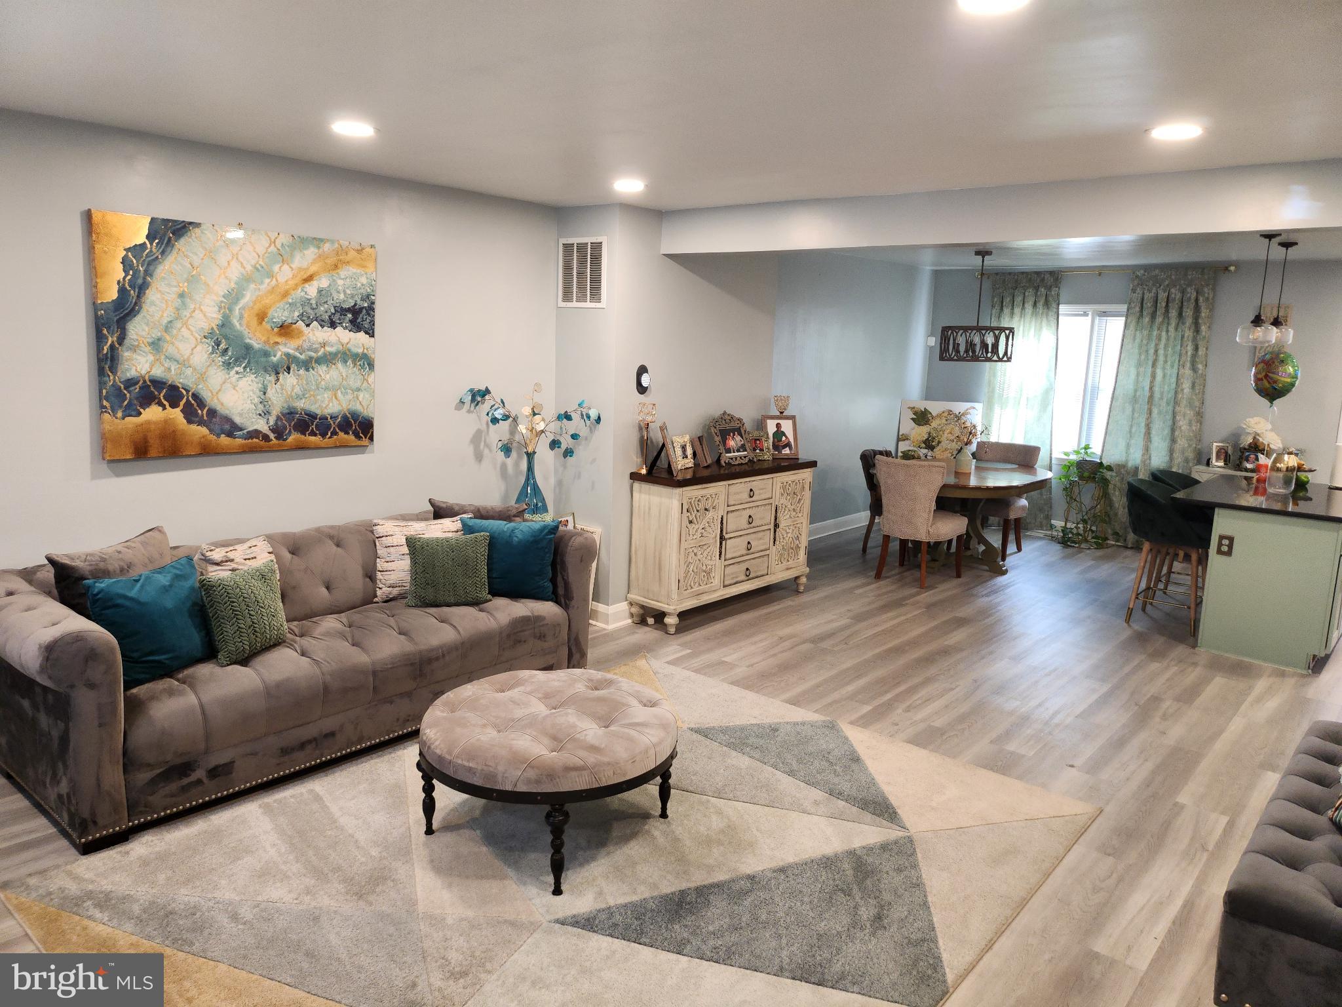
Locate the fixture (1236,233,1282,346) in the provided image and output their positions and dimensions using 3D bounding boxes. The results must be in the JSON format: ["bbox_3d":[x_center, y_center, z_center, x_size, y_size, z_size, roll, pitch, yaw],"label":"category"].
[{"bbox_3d":[3.522,-1.267,5.542,0.230,0.650,0.230,10,13,39],"label":"fixture"}]

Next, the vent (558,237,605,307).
[{"bbox_3d":[-0.516,-1.348,5.439,0.400,0.398,0.020,10,13,39],"label":"vent"}]

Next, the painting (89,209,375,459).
[{"bbox_3d":[-1.900,-0.726,4.208,0.040,0.980,1.245,10,13,39],"label":"painting"}]

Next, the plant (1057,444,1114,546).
[{"bbox_3d":[3.863,-0.092,8.708,0.530,0.920,0.500,10,13,39],"label":"plant"}]

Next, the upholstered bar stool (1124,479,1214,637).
[{"bbox_3d":[3.278,0.337,6.080,0.560,0.910,0.510,10,13,39],"label":"upholstered bar stool"}]

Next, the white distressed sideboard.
[{"bbox_3d":[0.373,0.221,6.086,0.375,0.920,1.500,10,13,39],"label":"white distressed sideboard"}]

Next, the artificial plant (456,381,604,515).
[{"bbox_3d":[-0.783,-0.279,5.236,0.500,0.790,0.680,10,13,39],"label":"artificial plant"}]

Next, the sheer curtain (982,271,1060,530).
[{"bbox_3d":[3.392,-0.970,9.078,0.770,2.460,0.140,10,13,39],"label":"sheer curtain"}]

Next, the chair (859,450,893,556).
[{"bbox_3d":[1.962,0.000,7.813,0.630,0.890,0.530,10,13,39],"label":"chair"}]

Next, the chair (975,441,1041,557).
[{"bbox_3d":[2.788,-0.040,8.110,0.550,0.930,0.660,10,13,39],"label":"chair"}]

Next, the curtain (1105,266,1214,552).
[{"bbox_3d":[4.313,-0.807,8.312,0.760,2.460,0.140,10,13,39],"label":"curtain"}]

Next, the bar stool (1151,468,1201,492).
[{"bbox_3d":[3.681,0.244,6.603,0.540,0.950,0.520,10,13,39],"label":"bar stool"}]

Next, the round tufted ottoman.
[{"bbox_3d":[-0.425,0.934,3.286,0.900,0.440,0.900,2,10,0],"label":"round tufted ottoman"}]

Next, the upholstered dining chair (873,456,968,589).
[{"bbox_3d":[1.886,0.102,7.055,0.530,0.950,0.650,10,13,39],"label":"upholstered dining chair"}]

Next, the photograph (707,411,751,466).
[{"bbox_3d":[0.405,-0.448,6.388,0.045,0.380,0.385,-17,-5,41],"label":"photograph"}]

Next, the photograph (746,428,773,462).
[{"bbox_3d":[0.631,-0.406,6.628,0.165,0.210,0.040,-3,-6,-27],"label":"photograph"}]

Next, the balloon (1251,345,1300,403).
[{"bbox_3d":[4.089,-0.870,6.299,0.330,0.380,0.210,8,12,32],"label":"balloon"}]

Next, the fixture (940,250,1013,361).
[{"bbox_3d":[2.365,-1.511,7.161,0.570,0.840,0.570,10,13,39],"label":"fixture"}]

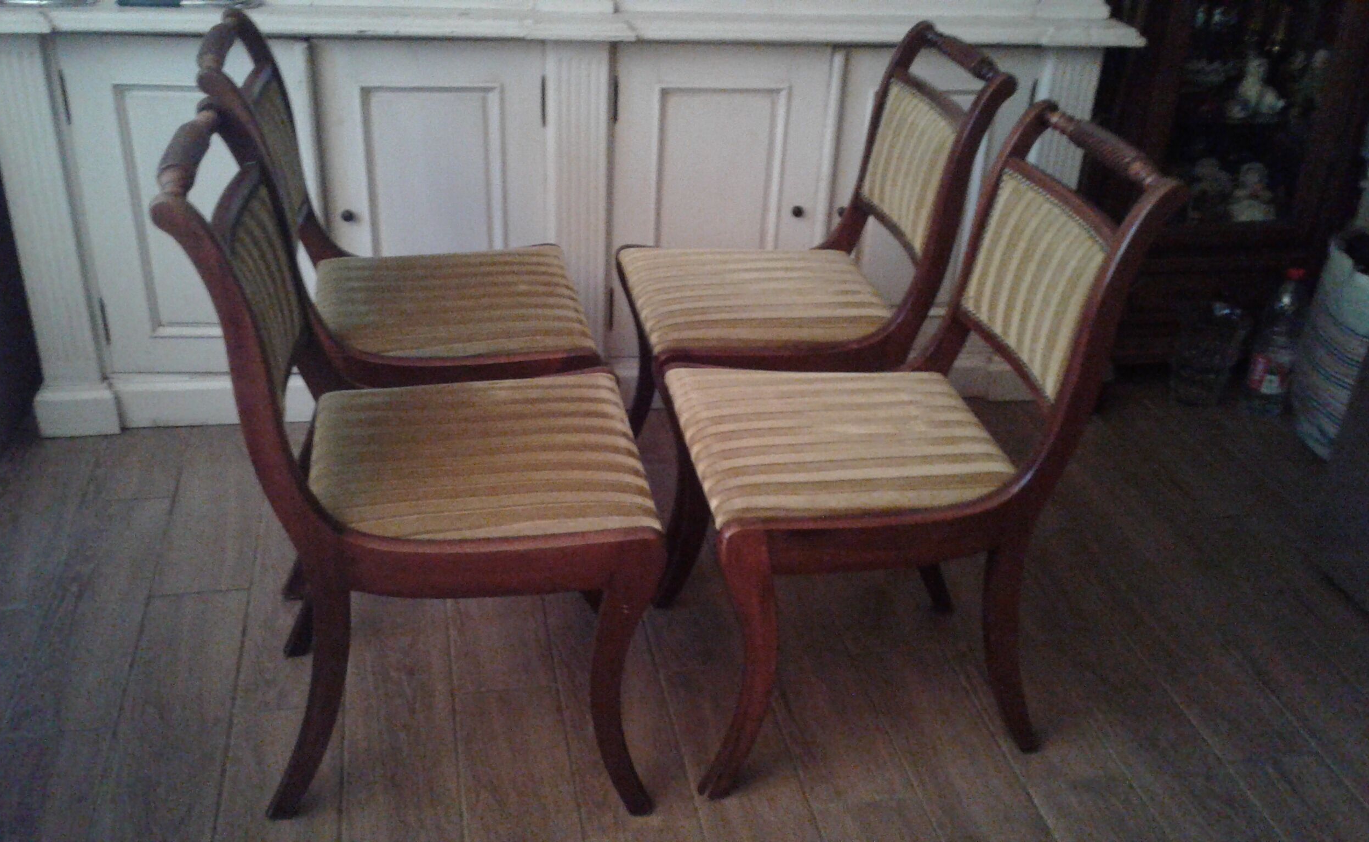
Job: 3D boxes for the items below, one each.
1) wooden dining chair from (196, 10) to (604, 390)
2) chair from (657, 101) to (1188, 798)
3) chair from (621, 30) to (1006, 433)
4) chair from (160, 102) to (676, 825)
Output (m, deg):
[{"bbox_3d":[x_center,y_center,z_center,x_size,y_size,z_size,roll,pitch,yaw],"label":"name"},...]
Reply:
[{"bbox_3d":[-0.432,-0.179,1.901,0.521,0.855,0.450,-4,30,-13],"label":"wooden dining chair"},{"bbox_3d":[0.252,0.029,1.593,0.521,0.855,0.450,-2,29,-9],"label":"chair"},{"bbox_3d":[0.176,-0.206,2.008,0.521,0.855,0.450,-3,30,-11],"label":"chair"},{"bbox_3d":[-0.304,0.055,1.492,0.521,0.855,0.450,-4,30,-12],"label":"chair"}]

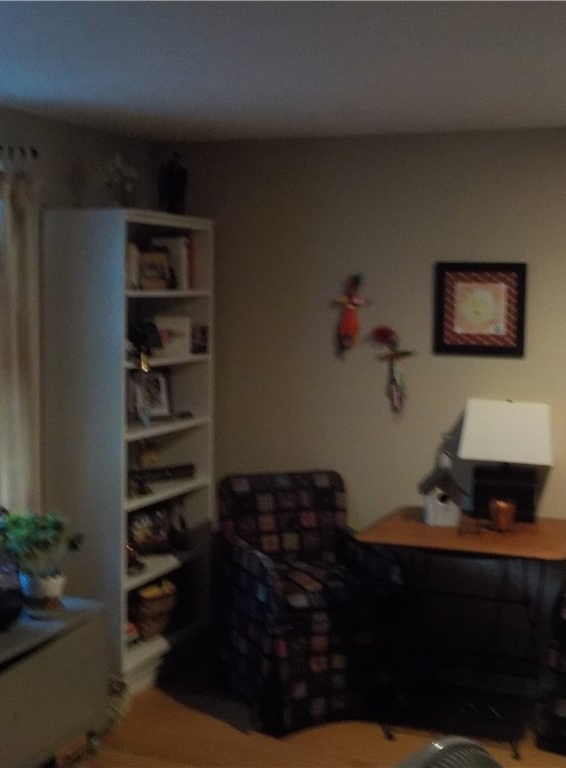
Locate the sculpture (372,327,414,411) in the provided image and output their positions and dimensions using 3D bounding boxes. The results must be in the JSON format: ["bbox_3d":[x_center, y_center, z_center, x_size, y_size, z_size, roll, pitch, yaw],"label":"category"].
[{"bbox_3d":[0.509,-0.067,5.183,0.195,0.410,0.070,3,5,23],"label":"sculpture"}]

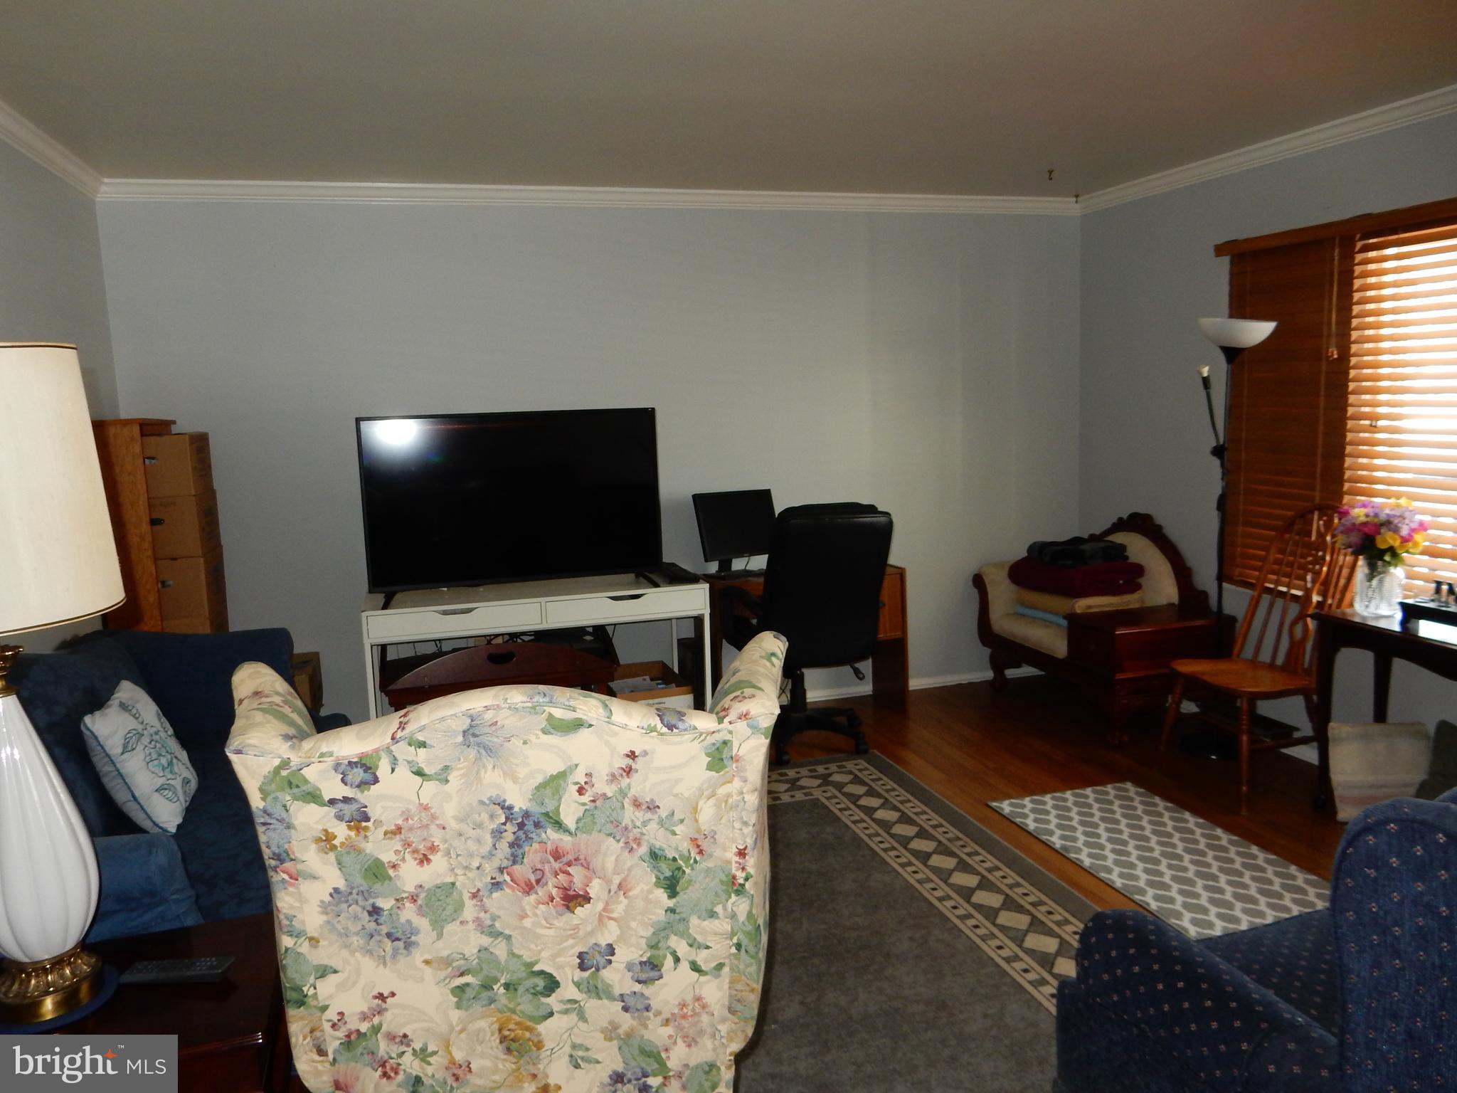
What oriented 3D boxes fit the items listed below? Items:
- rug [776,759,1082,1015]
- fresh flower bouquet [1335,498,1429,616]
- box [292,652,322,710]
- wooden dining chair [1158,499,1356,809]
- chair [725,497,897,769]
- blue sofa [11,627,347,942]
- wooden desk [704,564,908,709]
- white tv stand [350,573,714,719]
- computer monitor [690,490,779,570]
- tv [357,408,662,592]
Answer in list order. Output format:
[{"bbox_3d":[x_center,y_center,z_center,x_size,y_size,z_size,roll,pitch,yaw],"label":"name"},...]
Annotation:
[{"bbox_3d":[0.016,1.119,2.787,2.150,0.010,2.850,-5,9,-17],"label":"rug"},{"bbox_3d":[2.203,0.029,3.553,0.270,0.385,0.270,-5,9,-17],"label":"fresh flower bouquet"},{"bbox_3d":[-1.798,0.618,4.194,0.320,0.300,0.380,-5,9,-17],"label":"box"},{"bbox_3d":[1.934,0.377,3.841,0.550,1.030,0.480,-5,9,-20],"label":"wooden dining chair"},{"bbox_3d":[0.336,0.327,4.446,0.660,1.080,0.690,-5,9,-20],"label":"chair"},{"bbox_3d":[-1.443,0.733,2.795,0.820,0.910,1.450,-4,9,-11],"label":"blue sofa"},{"bbox_3d":[0.321,0.453,4.870,0.930,0.710,0.410,-5,9,-17],"label":"wooden desk"},{"bbox_3d":[-0.783,0.541,4.365,1.320,0.767,0.590,-5,9,-17],"label":"white tv stand"},{"bbox_3d":[0.030,-0.060,4.688,0.400,0.370,0.180,-6,9,-27],"label":"computer monitor"},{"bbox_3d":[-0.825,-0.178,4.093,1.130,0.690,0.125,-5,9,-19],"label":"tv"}]

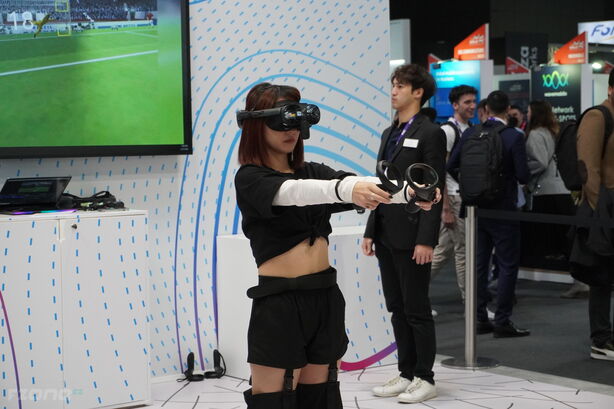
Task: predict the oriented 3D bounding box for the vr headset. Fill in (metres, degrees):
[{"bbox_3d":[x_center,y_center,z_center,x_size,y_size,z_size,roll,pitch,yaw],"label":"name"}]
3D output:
[{"bbox_3d":[-0.094,-0.278,4.210,0.280,0.130,0.190,2,4,42],"label":"vr headset"}]

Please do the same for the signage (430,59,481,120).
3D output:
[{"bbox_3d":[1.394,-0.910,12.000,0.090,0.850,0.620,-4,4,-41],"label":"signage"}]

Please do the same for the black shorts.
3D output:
[{"bbox_3d":[-0.032,0.380,4.300,0.360,0.315,0.260,-3,4,-34],"label":"black shorts"}]

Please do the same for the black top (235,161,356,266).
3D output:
[{"bbox_3d":[-0.047,0.033,4.260,0.390,0.340,0.280,-4,4,-42],"label":"black top"}]

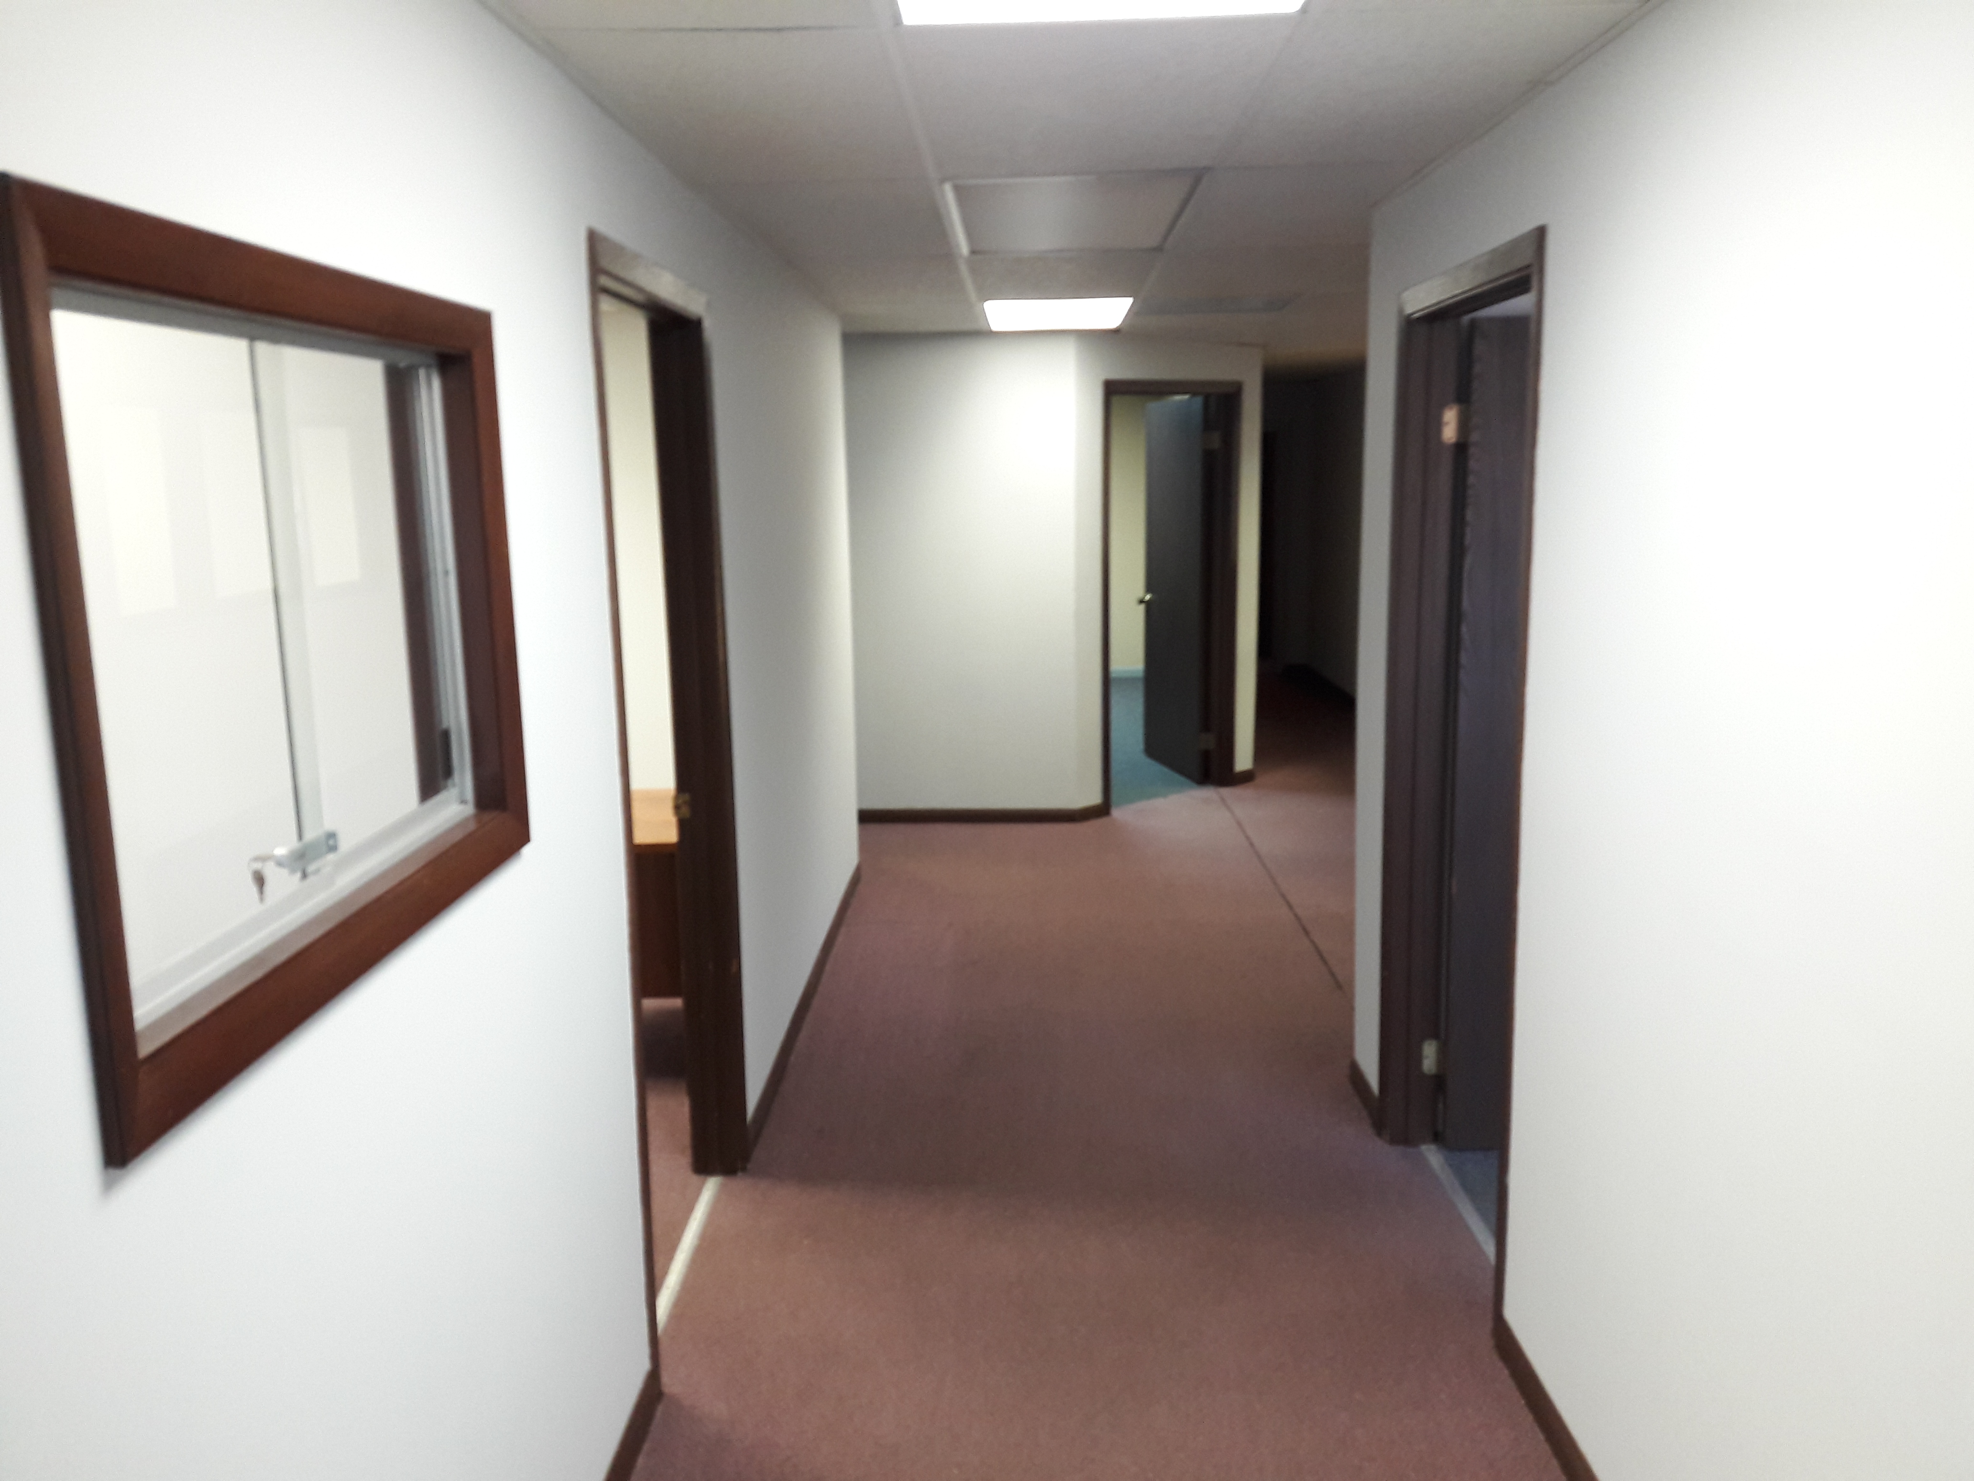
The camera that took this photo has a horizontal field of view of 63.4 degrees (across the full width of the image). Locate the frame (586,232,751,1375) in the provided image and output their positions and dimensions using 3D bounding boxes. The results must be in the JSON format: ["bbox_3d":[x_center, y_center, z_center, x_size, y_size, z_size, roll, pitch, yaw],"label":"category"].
[{"bbox_3d":[-0.707,0.103,3.377,0.150,2.115,1.020,-1,9,2],"label":"frame"}]

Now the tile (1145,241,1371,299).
[{"bbox_3d":[0.852,-1.586,5.399,0.610,0.020,1.220,-1,9,2],"label":"tile"}]

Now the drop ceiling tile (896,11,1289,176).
[{"bbox_3d":[0.184,-1.188,3.006,0.610,0.020,1.220,-1,9,2],"label":"drop ceiling tile"}]

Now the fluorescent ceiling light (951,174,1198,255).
[{"bbox_3d":[0.200,-1.363,4.126,0.600,0.060,1.210,-1,9,2],"label":"fluorescent ceiling light"}]

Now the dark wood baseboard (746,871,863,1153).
[{"bbox_3d":[-0.571,0.786,5.388,0.015,0.082,2.800,-1,9,2],"label":"dark wood baseboard"}]

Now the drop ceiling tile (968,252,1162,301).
[{"bbox_3d":[0.233,-1.556,5.330,0.610,0.018,1.220,-1,9,2],"label":"drop ceiling tile"}]

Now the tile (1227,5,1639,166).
[{"bbox_3d":[0.735,-1.197,2.991,0.494,0.020,1.220,-1,9,2],"label":"tile"}]

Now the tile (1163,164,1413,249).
[{"bbox_3d":[0.795,-1.391,4.195,0.554,0.020,1.220,-1,9,2],"label":"tile"}]

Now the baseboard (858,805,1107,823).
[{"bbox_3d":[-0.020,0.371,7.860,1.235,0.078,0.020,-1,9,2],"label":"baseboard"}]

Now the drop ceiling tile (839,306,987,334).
[{"bbox_3d":[-0.322,-1.760,6.628,0.570,0.018,1.230,-1,9,2],"label":"drop ceiling tile"}]

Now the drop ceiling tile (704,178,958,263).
[{"bbox_3d":[-0.374,-1.350,4.144,0.539,0.018,1.220,-1,9,2],"label":"drop ceiling tile"}]

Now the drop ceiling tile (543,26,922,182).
[{"bbox_3d":[-0.396,-1.179,3.022,0.551,0.020,1.220,-1,9,2],"label":"drop ceiling tile"}]

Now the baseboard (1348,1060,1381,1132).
[{"bbox_3d":[1.022,0.947,4.296,0.015,0.082,0.380,-1,9,2],"label":"baseboard"}]

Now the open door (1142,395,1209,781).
[{"bbox_3d":[1.055,-0.846,8.957,0.050,2.060,0.920,-3,9,-13],"label":"open door"}]

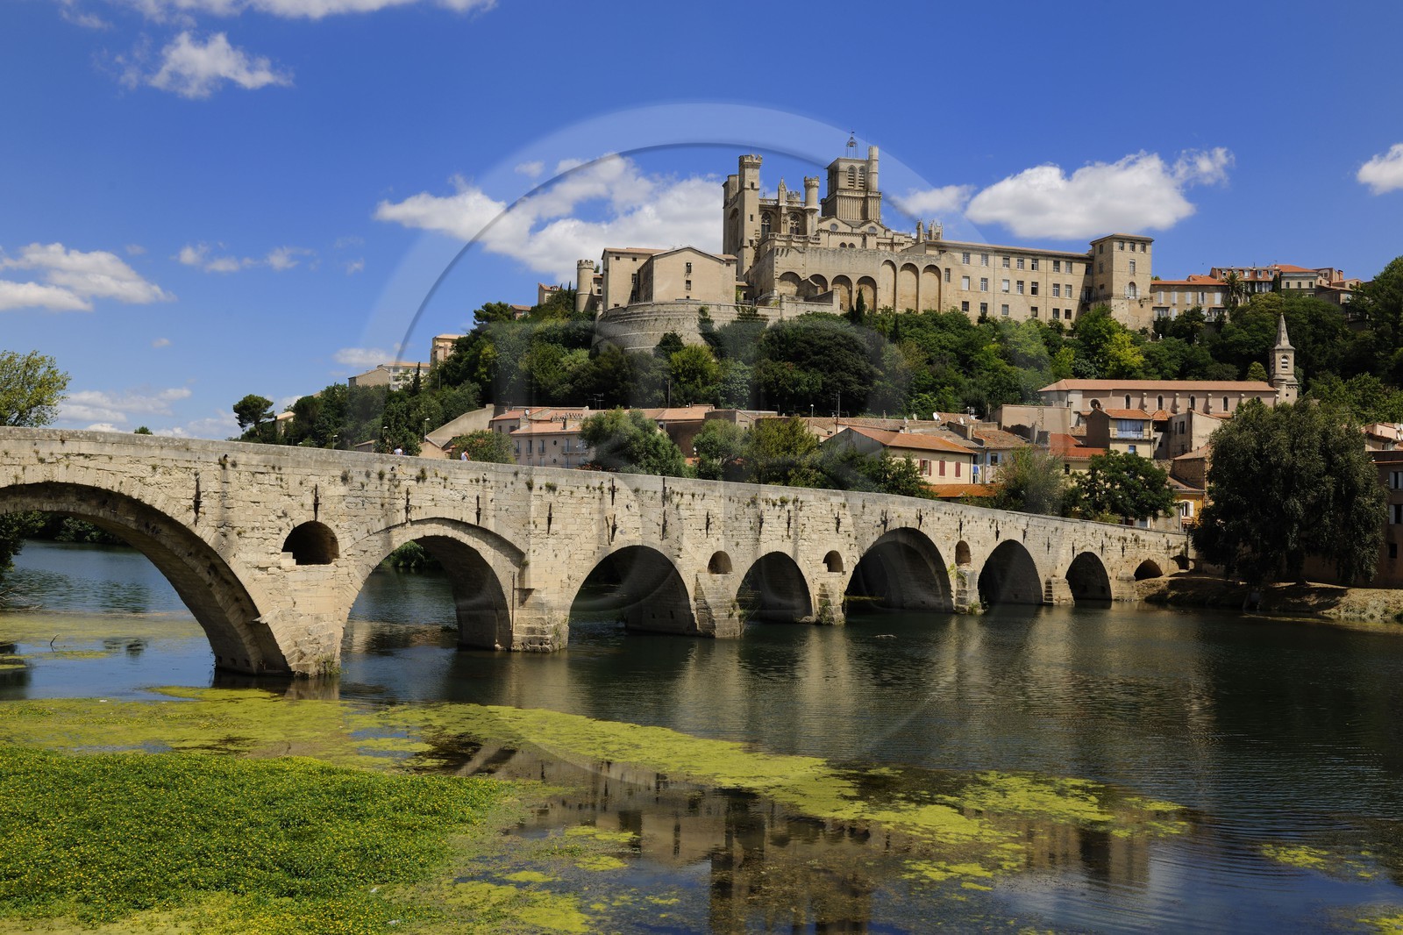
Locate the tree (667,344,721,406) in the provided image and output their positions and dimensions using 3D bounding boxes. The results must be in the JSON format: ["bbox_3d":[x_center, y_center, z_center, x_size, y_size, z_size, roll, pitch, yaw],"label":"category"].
[{"bbox_3d":[-1.597,-18.938,292.000,11.184,13.745,10.625,1,-3,0],"label":"tree"}]

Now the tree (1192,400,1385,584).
[{"bbox_3d":[56.323,2.344,135.000,17.225,17.829,15.502,0,-3,23],"label":"tree"}]

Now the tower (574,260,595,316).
[{"bbox_3d":[-30.379,-46.620,365.000,5.119,15.222,5.119,1,-3,-5],"label":"tower"}]

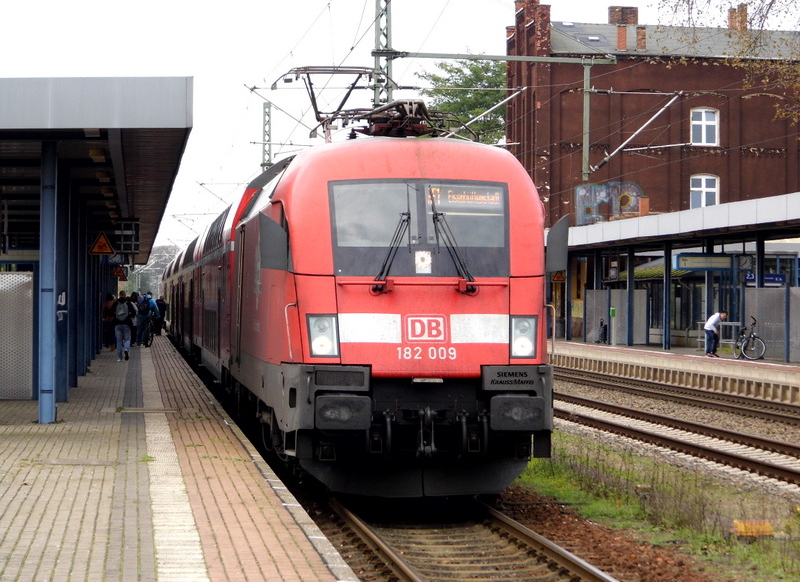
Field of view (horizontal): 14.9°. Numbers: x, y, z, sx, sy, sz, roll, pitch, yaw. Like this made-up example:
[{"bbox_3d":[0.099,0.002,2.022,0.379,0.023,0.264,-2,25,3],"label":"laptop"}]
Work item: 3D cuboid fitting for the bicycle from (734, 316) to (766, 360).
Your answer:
[{"bbox_3d":[9.827,1.326,85.900,0.620,1.200,1.600,0,0,-16],"label":"bicycle"}]

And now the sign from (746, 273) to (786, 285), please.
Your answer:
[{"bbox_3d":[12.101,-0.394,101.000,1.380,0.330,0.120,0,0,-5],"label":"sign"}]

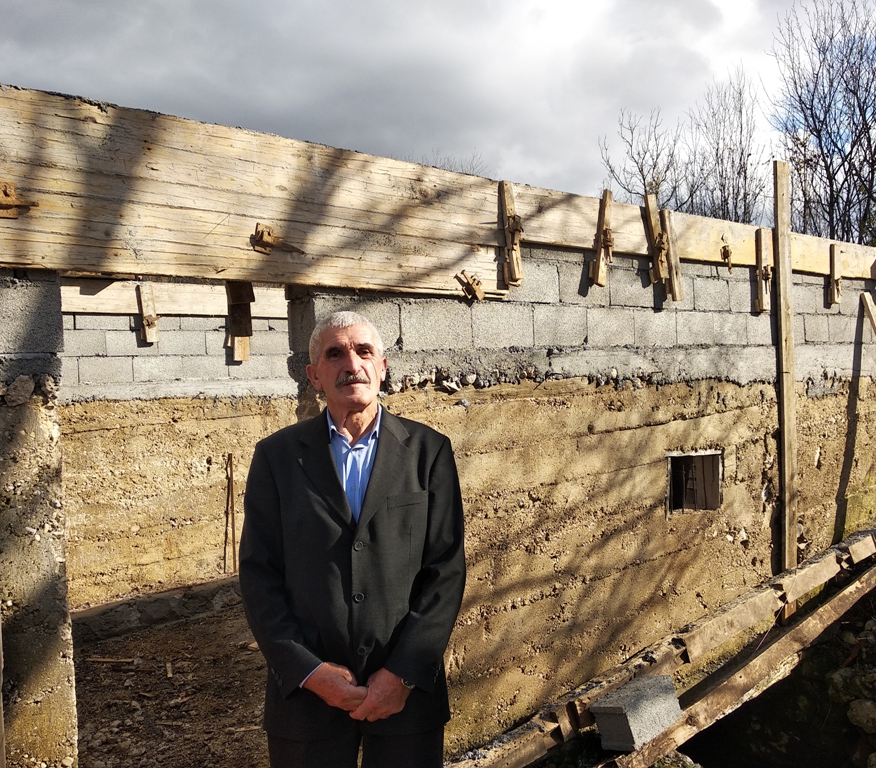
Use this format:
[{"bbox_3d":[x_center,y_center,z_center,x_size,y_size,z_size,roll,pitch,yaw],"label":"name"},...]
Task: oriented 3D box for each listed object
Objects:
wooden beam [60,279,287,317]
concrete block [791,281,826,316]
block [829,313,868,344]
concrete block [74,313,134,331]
[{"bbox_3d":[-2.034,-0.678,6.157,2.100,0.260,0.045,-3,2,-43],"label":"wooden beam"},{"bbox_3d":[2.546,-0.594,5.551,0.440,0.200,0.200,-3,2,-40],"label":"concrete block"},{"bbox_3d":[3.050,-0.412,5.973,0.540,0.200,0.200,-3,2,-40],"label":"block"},{"bbox_3d":[-2.673,-0.511,6.063,0.397,0.190,0.197,-3,0,-40],"label":"concrete block"}]

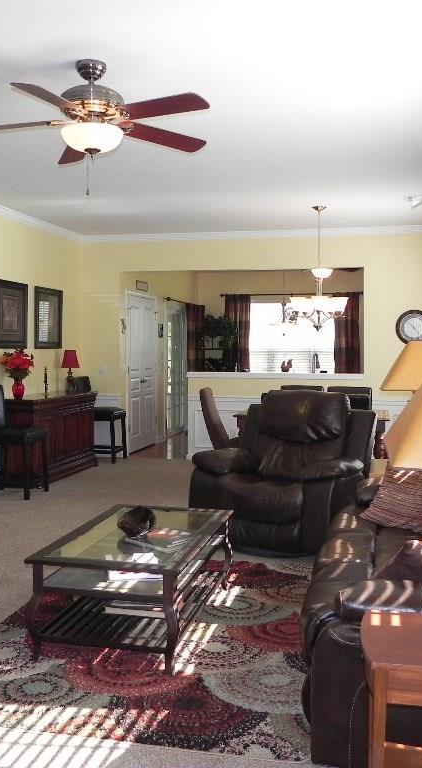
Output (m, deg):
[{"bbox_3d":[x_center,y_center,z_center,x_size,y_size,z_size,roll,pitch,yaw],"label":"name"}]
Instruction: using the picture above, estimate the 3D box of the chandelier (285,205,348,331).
[{"bbox_3d":[1.041,-1.111,7.429,0.580,1.205,0.580,1,3,12],"label":"chandelier"}]

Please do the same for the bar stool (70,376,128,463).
[{"bbox_3d":[-1.362,0.423,9.303,0.580,1.000,0.460,1,3,12],"label":"bar stool"}]

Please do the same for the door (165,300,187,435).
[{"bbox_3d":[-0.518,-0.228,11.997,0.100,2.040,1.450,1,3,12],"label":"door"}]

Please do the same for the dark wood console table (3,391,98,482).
[{"bbox_3d":[-1.687,0.555,8.202,0.440,0.860,1.600,1,3,12],"label":"dark wood console table"}]

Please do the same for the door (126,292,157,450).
[{"bbox_3d":[-0.915,-0.155,10.202,0.080,2.070,1.150,1,3,12],"label":"door"}]

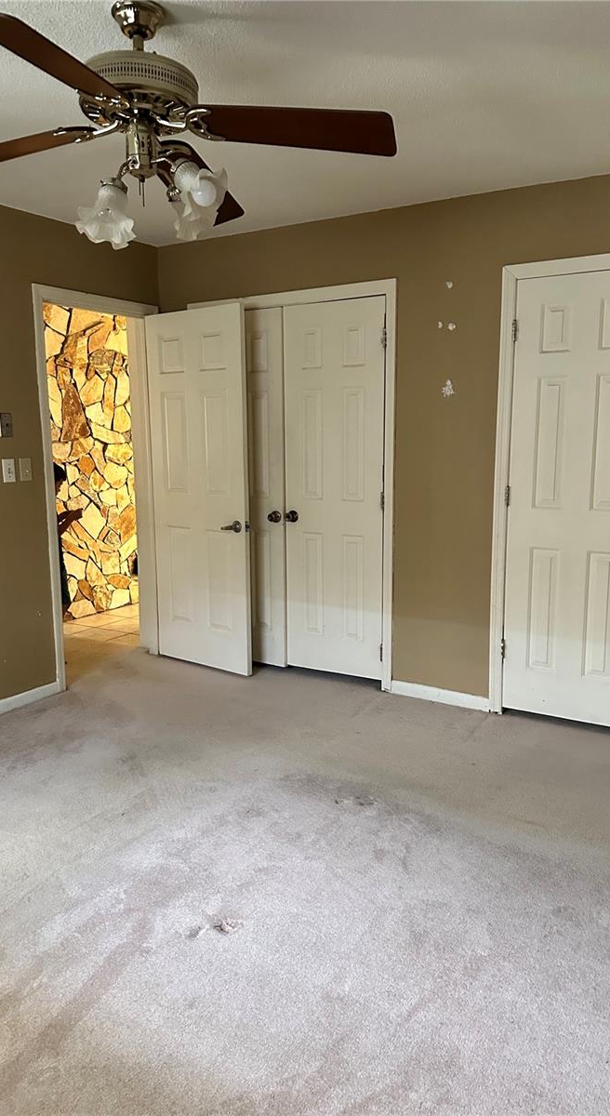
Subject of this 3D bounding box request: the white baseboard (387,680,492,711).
[{"bbox_3d":[0.690,0.711,4.002,0.540,0.075,0.018,5,11,32],"label":"white baseboard"}]

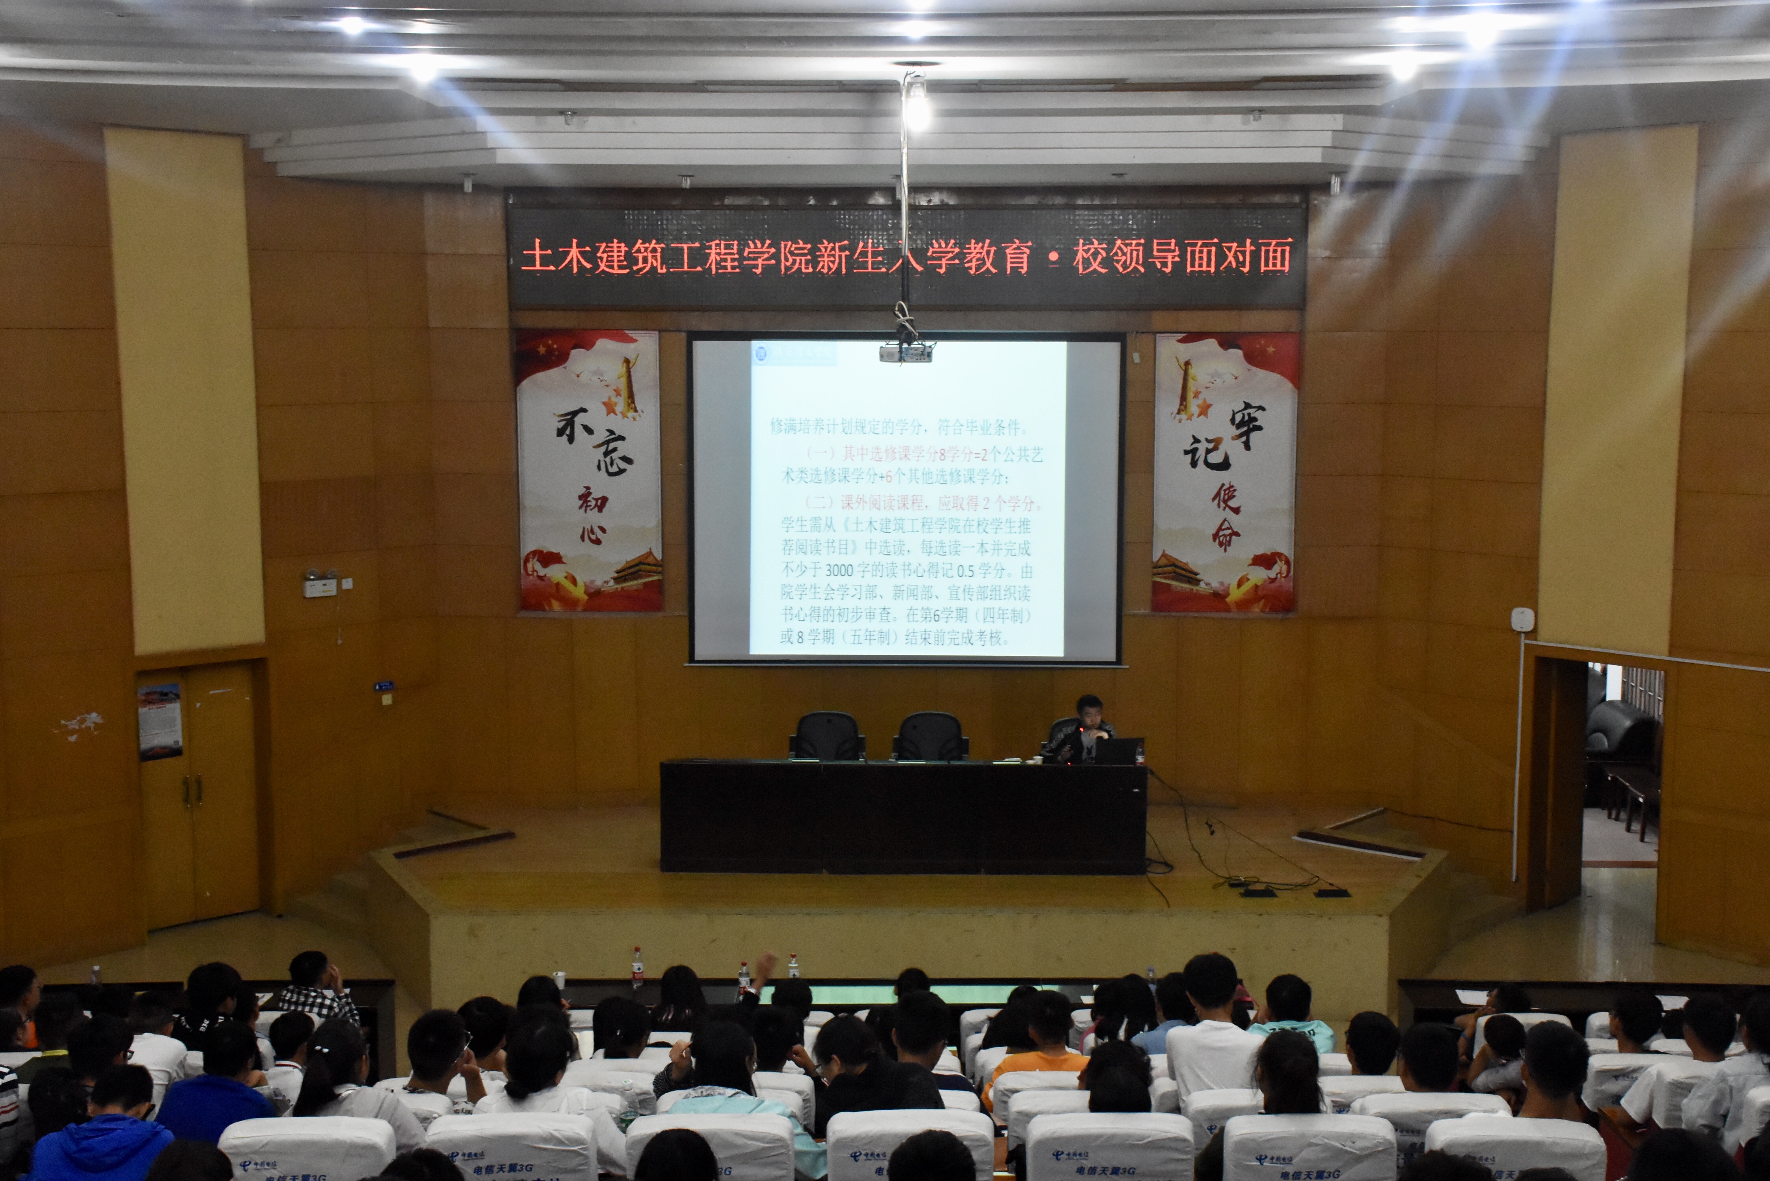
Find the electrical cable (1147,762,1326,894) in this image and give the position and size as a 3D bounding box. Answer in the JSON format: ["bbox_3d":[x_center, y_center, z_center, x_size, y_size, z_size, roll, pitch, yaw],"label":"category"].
[{"bbox_3d":[2.580,1.719,16.294,1.350,0.780,0.950,0,7,0],"label":"electrical cable"}]

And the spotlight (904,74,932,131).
[{"bbox_3d":[0.184,-2.758,12.553,0.150,0.320,0.150,0,7,0],"label":"spotlight"}]

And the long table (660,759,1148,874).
[{"bbox_3d":[0.130,1.659,16.609,3.600,0.820,0.500,0,7,1],"label":"long table"}]

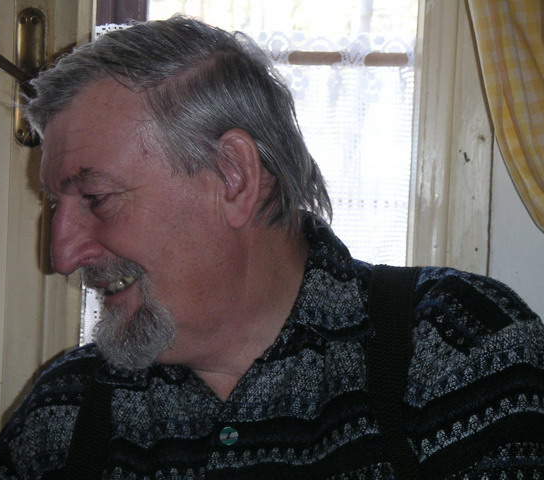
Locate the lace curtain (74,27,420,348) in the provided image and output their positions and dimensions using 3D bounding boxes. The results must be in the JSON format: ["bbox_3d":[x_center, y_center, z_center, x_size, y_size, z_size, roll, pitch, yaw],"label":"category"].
[{"bbox_3d":[-0.023,-0.014,1.520,0.348,0.412,0.035,2,1,0],"label":"lace curtain"}]

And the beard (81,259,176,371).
[{"bbox_3d":[-0.110,0.053,1.060,0.058,0.085,0.080,-14,7,-19],"label":"beard"}]

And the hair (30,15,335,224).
[{"bbox_3d":[-0.072,-0.083,1.090,0.203,0.180,0.172,-14,7,-19],"label":"hair"}]

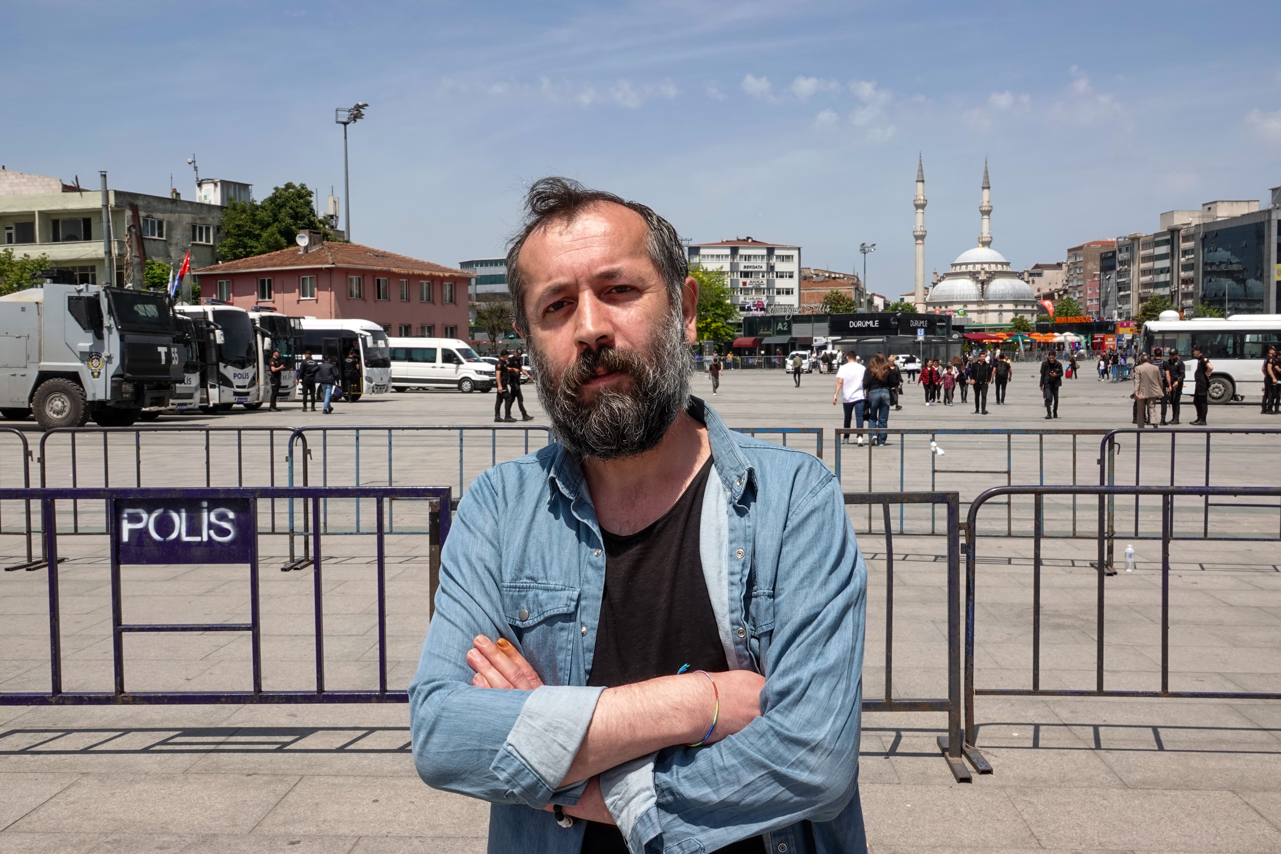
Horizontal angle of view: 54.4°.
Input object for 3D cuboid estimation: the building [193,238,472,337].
[{"bbox_3d":[-19.066,-7.316,79.212,12.600,8.900,12.400,2,4,35],"label":"building"}]

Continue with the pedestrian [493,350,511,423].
[{"bbox_3d":[-3.388,-1.016,31.000,0.480,1.810,0.520,-1,3,-13],"label":"pedestrian"}]

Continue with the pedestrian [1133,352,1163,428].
[{"bbox_3d":[11.135,-0.757,27.300,0.560,1.690,0.420,1,4,18],"label":"pedestrian"}]

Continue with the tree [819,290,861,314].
[{"bbox_3d":[23.980,-11.882,149.566,5.000,9.000,5.000,0,3,0],"label":"tree"}]

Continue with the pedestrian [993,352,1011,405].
[{"bbox_3d":[12.562,-1.671,43.300,0.580,1.780,0.420,0,3,12],"label":"pedestrian"}]

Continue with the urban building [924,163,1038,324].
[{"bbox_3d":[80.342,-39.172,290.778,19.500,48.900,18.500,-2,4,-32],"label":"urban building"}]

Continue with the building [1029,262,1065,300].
[{"bbox_3d":[120.947,-38.290,370.572,12.500,21.000,13.000,1,3,17],"label":"building"}]

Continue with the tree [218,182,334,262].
[{"bbox_3d":[-26.695,-10.658,91.599,9.200,14.710,9.000,-1,3,-17],"label":"tree"}]

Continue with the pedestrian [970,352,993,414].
[{"bbox_3d":[9.716,-1.256,35.500,0.620,1.780,0.420,0,3,9],"label":"pedestrian"}]

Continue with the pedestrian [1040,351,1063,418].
[{"bbox_3d":[10.663,-1.078,32.400,0.560,1.750,0.400,0,4,14],"label":"pedestrian"}]

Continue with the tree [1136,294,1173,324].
[{"bbox_3d":[64.317,-12.374,155.548,5.400,8.700,5.400,0,3,0],"label":"tree"}]

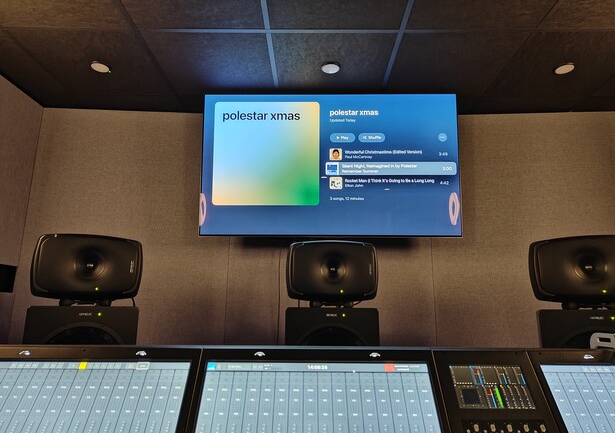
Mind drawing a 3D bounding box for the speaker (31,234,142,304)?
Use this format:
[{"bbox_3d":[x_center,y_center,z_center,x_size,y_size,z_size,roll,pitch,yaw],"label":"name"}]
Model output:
[{"bbox_3d":[-0.974,0.238,1.904,0.433,0.300,0.278,7,-14,-27],"label":"speaker"}]

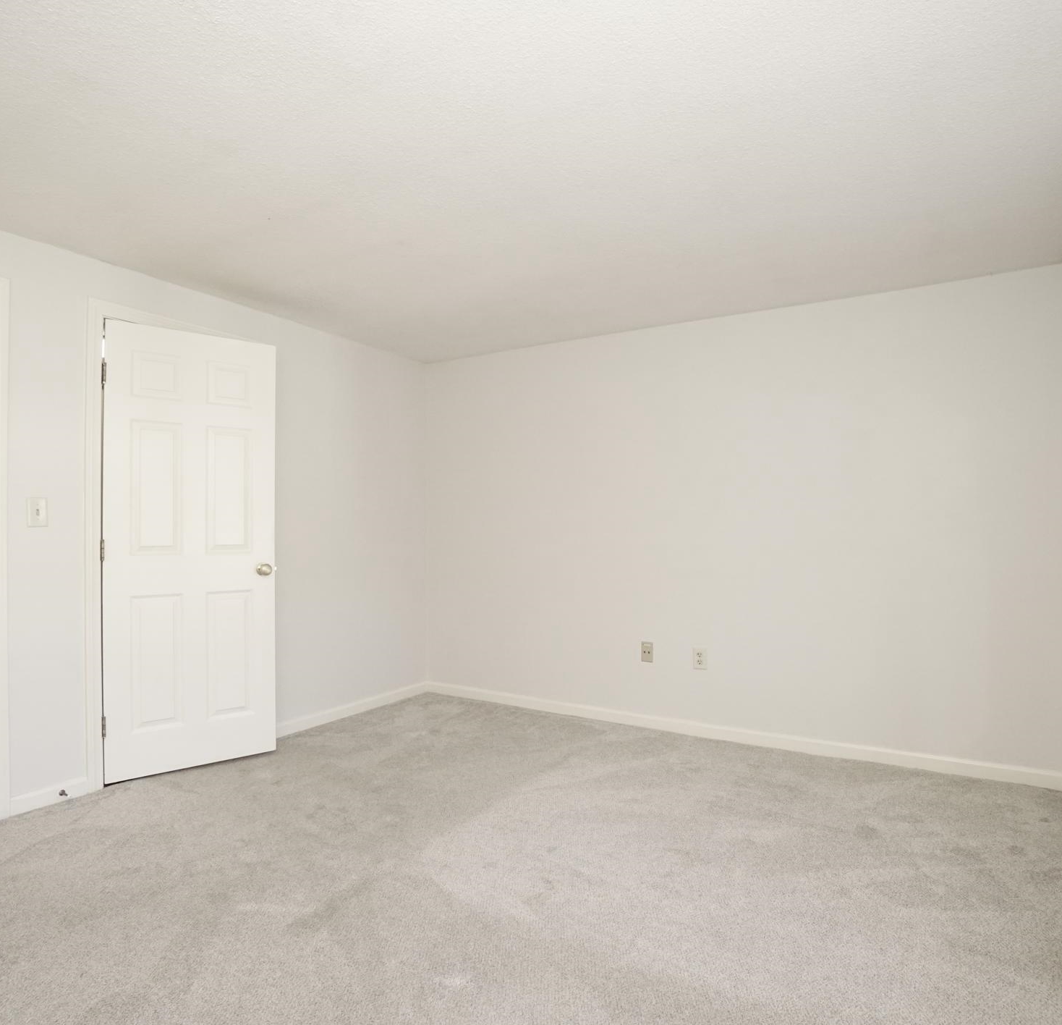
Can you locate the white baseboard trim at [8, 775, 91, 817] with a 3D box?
[{"bbox_3d":[-1.987,1.169,2.642,0.018,0.072,0.268,-1,-1,33],"label":"white baseboard trim"}]

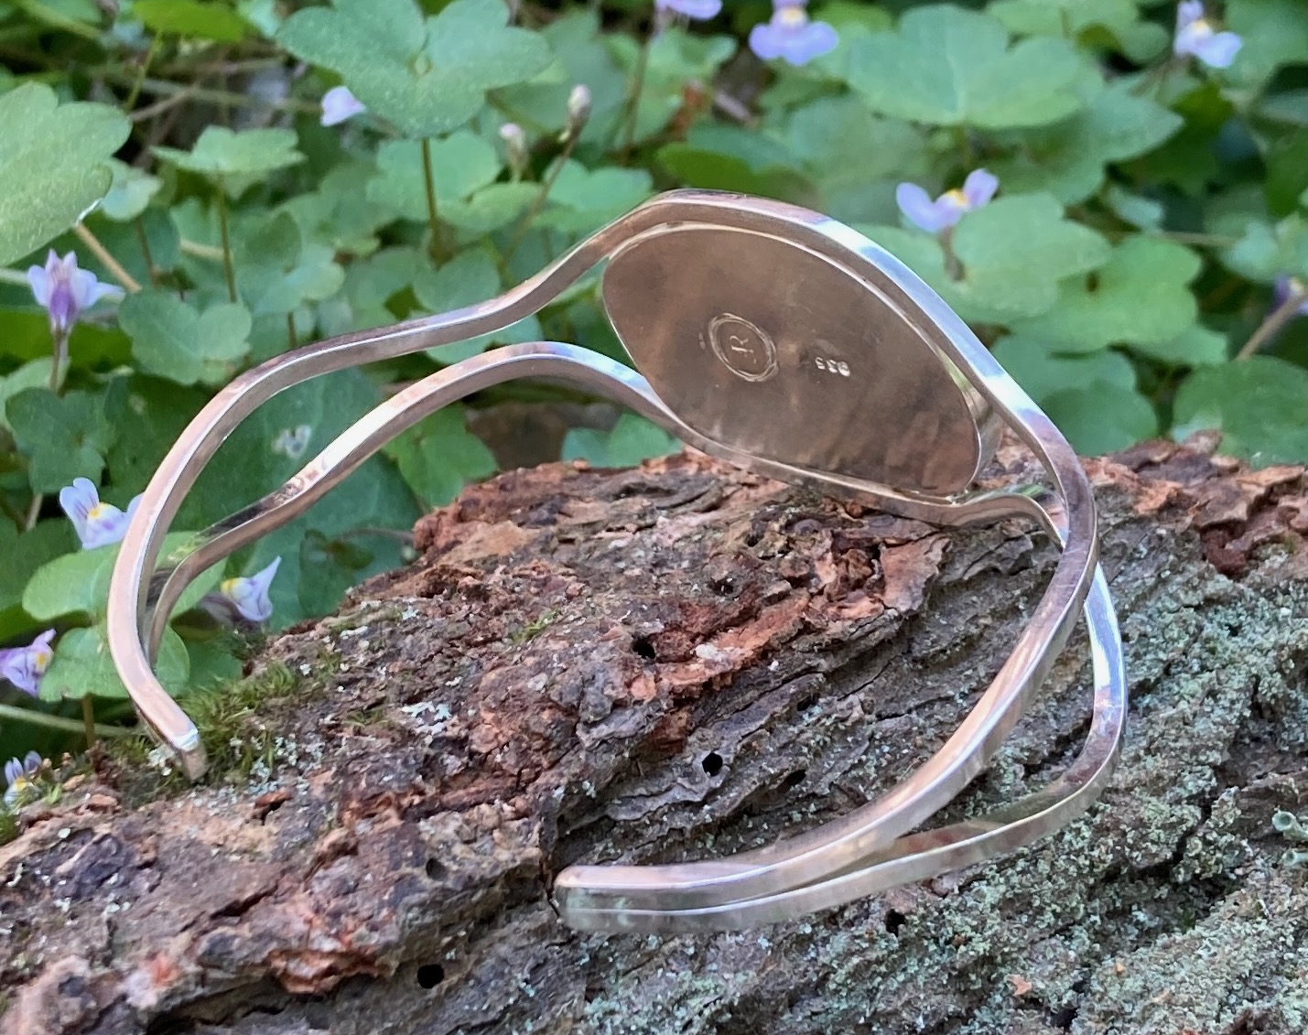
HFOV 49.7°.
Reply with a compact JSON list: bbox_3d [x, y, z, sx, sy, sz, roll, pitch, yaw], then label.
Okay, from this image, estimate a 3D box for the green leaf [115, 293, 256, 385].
[{"bbox_3d":[-0.045,-0.017,0.135,0.013,0.003,0.011,-6,46,-6],"label":"green leaf"}]

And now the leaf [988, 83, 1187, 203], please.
[{"bbox_3d":[0.050,-0.044,0.166,0.025,0.003,0.021,-16,46,-16],"label":"leaf"}]

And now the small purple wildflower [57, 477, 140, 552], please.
[{"bbox_3d":[-0.048,0.000,0.122,0.009,0.005,0.006,-11,35,-14],"label":"small purple wildflower"}]

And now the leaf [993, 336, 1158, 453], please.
[{"bbox_3d":[0.051,-0.015,0.172,0.021,0.003,0.016,0,60,0],"label":"leaf"}]

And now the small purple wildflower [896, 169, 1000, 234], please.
[{"bbox_3d":[0.030,-0.032,0.145,0.011,0.005,0.006,4,34,9],"label":"small purple wildflower"}]

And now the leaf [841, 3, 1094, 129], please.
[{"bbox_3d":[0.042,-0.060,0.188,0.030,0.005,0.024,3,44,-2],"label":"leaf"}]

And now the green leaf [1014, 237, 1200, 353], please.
[{"bbox_3d":[0.056,-0.028,0.175,0.021,0.003,0.017,4,47,-3],"label":"green leaf"}]

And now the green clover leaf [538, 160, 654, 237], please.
[{"bbox_3d":[-0.008,-0.041,0.182,0.016,0.003,0.013,0,47,0],"label":"green clover leaf"}]

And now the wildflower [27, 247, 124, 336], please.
[{"bbox_3d":[-0.054,-0.021,0.132,0.009,0.007,0.006,8,35,14],"label":"wildflower"}]

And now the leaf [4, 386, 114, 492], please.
[{"bbox_3d":[-0.071,-0.009,0.168,0.013,0.002,0.012,0,77,0],"label":"leaf"}]

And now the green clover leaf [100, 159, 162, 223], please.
[{"bbox_3d":[-0.055,-0.034,0.148,0.009,0.003,0.008,-13,49,-11],"label":"green clover leaf"}]

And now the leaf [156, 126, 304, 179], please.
[{"bbox_3d":[-0.045,-0.039,0.150,0.016,0.002,0.013,-4,34,-6],"label":"leaf"}]

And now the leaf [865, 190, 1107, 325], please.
[{"bbox_3d":[0.035,-0.028,0.150,0.026,0.003,0.022,-9,39,-11],"label":"leaf"}]

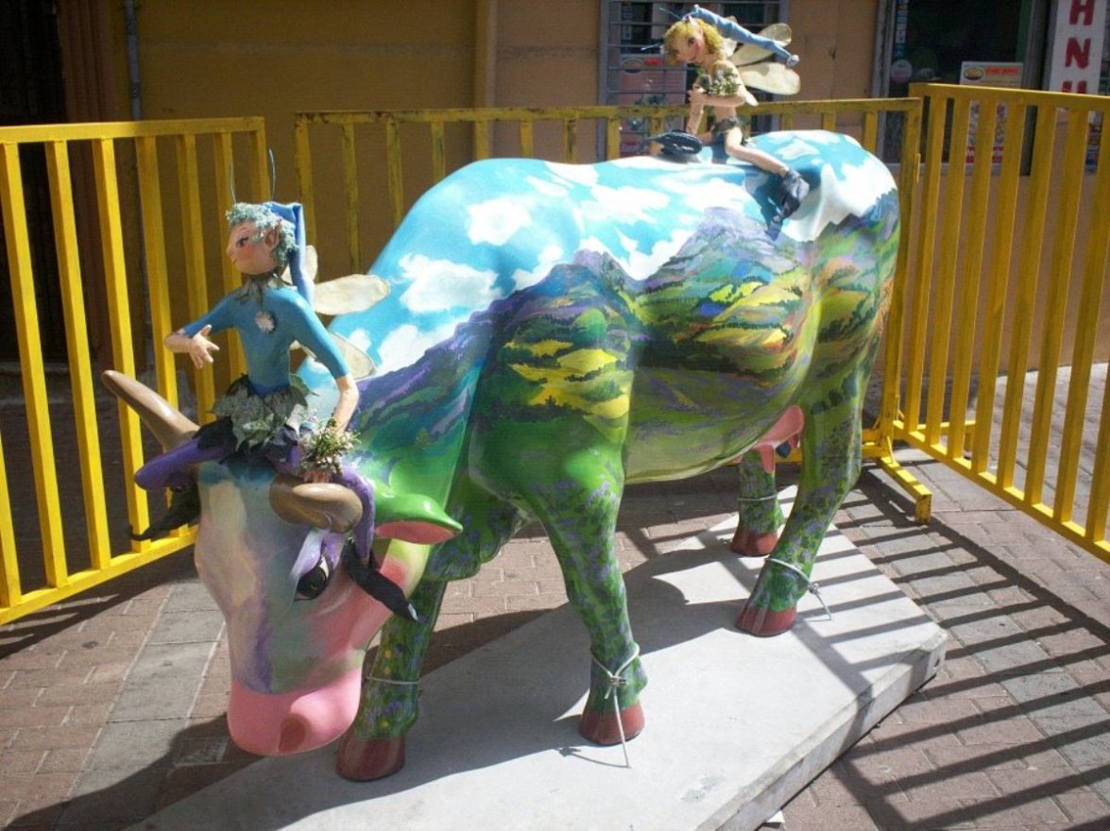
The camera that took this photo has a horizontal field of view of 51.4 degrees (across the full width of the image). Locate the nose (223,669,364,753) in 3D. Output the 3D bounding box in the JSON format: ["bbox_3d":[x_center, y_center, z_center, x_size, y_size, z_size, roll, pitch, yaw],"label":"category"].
[{"bbox_3d":[-0.452,0.516,2.010,0.190,0.125,0.190,15,23,40],"label":"nose"}]

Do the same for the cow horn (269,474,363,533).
[{"bbox_3d":[-0.344,0.129,1.635,0.075,0.070,0.220,-11,9,-32],"label":"cow horn"}]

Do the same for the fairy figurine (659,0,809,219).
[{"bbox_3d":[0.388,-0.666,2.530,0.290,0.425,0.260,-8,19,-24],"label":"fairy figurine"}]

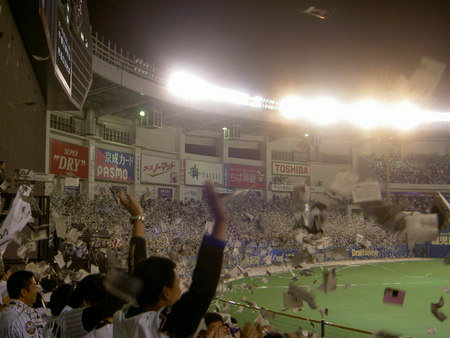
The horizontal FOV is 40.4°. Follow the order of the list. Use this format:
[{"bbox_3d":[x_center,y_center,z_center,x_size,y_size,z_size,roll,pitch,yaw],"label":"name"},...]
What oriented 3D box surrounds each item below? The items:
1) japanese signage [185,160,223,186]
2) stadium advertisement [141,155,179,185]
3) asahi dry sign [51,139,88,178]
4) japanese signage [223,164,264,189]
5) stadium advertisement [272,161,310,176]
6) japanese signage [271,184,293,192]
[{"bbox_3d":[-4.452,1.088,126.301,0.400,5.100,13.090,-3,-5,35],"label":"japanese signage"},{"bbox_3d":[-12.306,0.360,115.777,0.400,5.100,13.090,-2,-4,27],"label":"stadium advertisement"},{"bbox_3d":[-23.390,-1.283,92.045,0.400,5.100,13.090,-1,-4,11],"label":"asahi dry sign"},{"bbox_3d":[4.759,1.737,135.667,0.400,5.100,14.340,-4,-5,43],"label":"japanese signage"},{"bbox_3d":[15.826,0.131,146.480,13.310,3.210,0.400,3,-5,-41],"label":"stadium advertisement"},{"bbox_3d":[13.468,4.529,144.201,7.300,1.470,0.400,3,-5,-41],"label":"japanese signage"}]

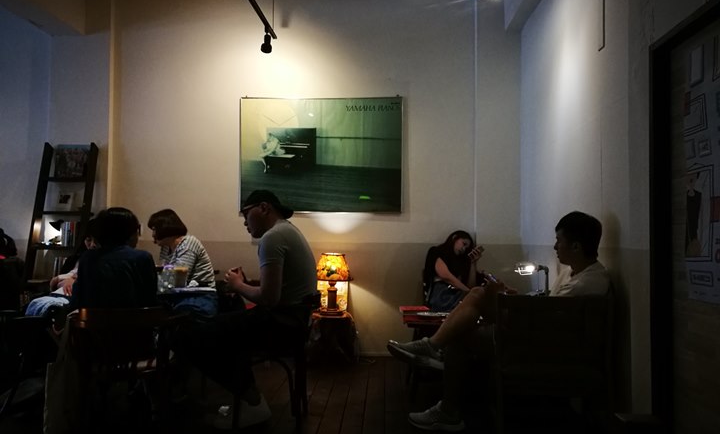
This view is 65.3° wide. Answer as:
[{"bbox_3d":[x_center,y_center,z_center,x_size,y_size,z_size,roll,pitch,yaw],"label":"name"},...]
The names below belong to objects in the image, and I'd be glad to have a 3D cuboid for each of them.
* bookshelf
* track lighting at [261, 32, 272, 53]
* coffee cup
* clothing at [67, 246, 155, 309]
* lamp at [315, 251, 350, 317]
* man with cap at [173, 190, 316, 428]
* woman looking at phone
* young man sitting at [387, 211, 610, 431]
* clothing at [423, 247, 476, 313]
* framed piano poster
[{"bbox_3d":[-2.461,0.266,4.592,0.450,1.790,0.460,0,-2,3],"label":"bookshelf"},{"bbox_3d":[-0.729,-1.361,4.380,0.090,0.165,0.120,0,-2,7],"label":"track lighting"},{"bbox_3d":[-1.013,0.336,3.170,0.090,0.125,0.090,0,-2,0],"label":"coffee cup"},{"bbox_3d":[-1.212,0.349,2.770,0.410,0.430,0.280,0,-2,9],"label":"clothing"},{"bbox_3d":[-0.211,0.530,4.480,0.270,0.510,0.270,0,-2,3],"label":"lamp"},{"bbox_3d":[-0.602,0.489,3.006,0.760,1.270,0.520,0,-2,5],"label":"man with cap"},{"bbox_3d":[0.767,0.619,4.312,0.520,1.060,0.700,2,-2,-37],"label":"woman looking at phone"},{"bbox_3d":[0.677,0.550,2.824,1.060,1.150,0.560,0,-2,12],"label":"young man sitting"},{"bbox_3d":[0.701,0.490,4.400,0.400,0.520,0.350,2,-2,-37],"label":"clothing"},{"bbox_3d":[-0.334,-0.532,4.836,1.390,0.990,0.035,0,-2,3],"label":"framed piano poster"}]

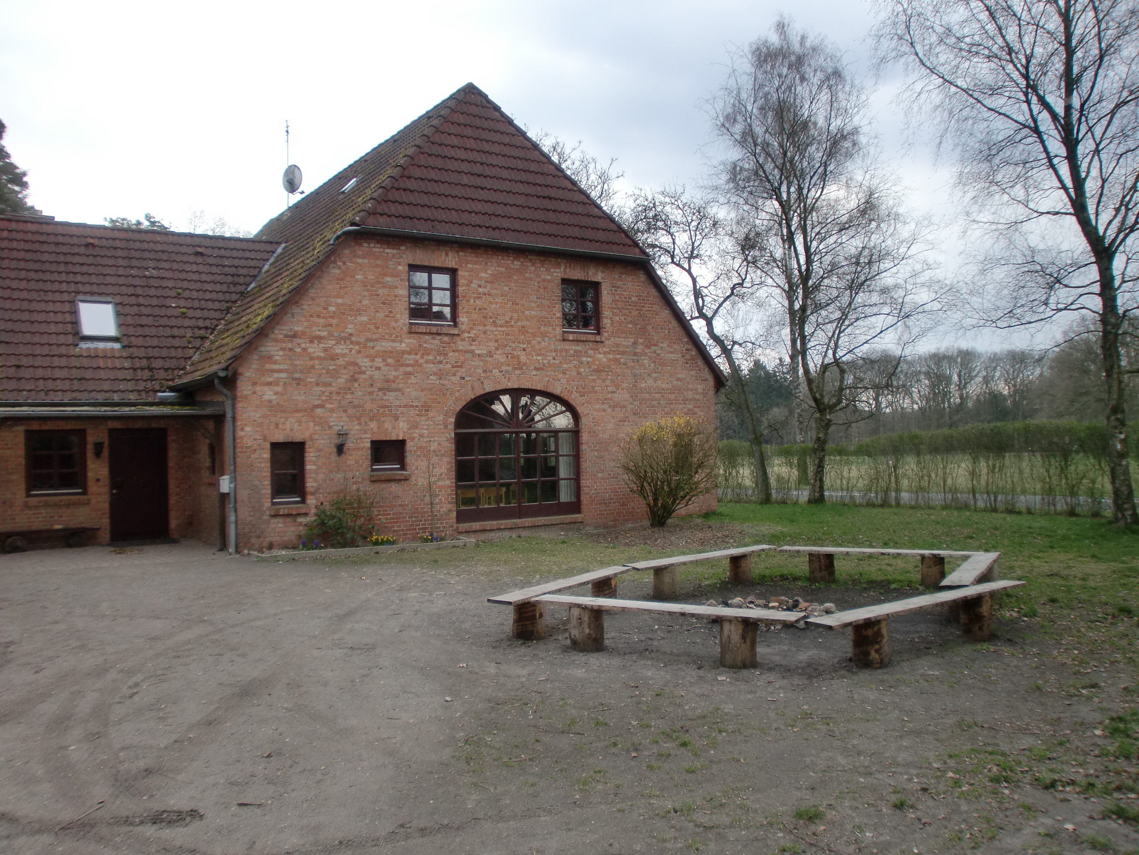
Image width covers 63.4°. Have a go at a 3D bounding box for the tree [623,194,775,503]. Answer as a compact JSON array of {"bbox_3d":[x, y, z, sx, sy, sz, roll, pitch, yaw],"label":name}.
[{"bbox_3d":[3.471,-2.185,24.200,3.800,8.200,3.800,-1,0,8],"label":"tree"}]

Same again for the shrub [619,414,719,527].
[{"bbox_3d":[2.003,0.871,18.600,1.950,2.250,1.900,-1,0,6],"label":"shrub"}]

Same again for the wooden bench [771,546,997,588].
[{"bbox_3d":[3.772,1.691,11.160,2.357,0.385,0.320,-1,0,21],"label":"wooden bench"}]

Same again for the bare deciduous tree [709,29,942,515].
[{"bbox_3d":[6.696,-4.359,24.200,5.700,12.600,5.300,-1,0,16],"label":"bare deciduous tree"}]

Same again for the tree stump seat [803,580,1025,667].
[{"bbox_3d":[3.070,1.671,7.855,2.951,0.390,0.310,-1,0,-37],"label":"tree stump seat"}]

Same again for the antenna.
[{"bbox_3d":[-9.146,-8.749,30.500,0.650,2.850,0.850,-1,0,29],"label":"antenna"}]

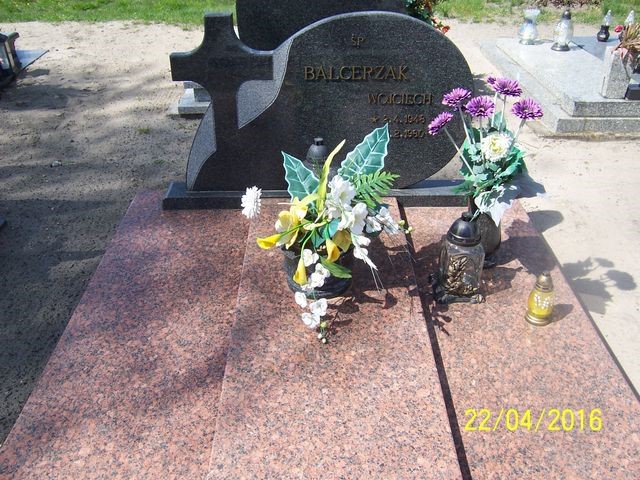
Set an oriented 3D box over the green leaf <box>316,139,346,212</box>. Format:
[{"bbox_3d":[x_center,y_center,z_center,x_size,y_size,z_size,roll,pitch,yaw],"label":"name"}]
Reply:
[{"bbox_3d":[0.034,-0.189,1.815,0.045,0.236,0.035,21,20,4],"label":"green leaf"}]

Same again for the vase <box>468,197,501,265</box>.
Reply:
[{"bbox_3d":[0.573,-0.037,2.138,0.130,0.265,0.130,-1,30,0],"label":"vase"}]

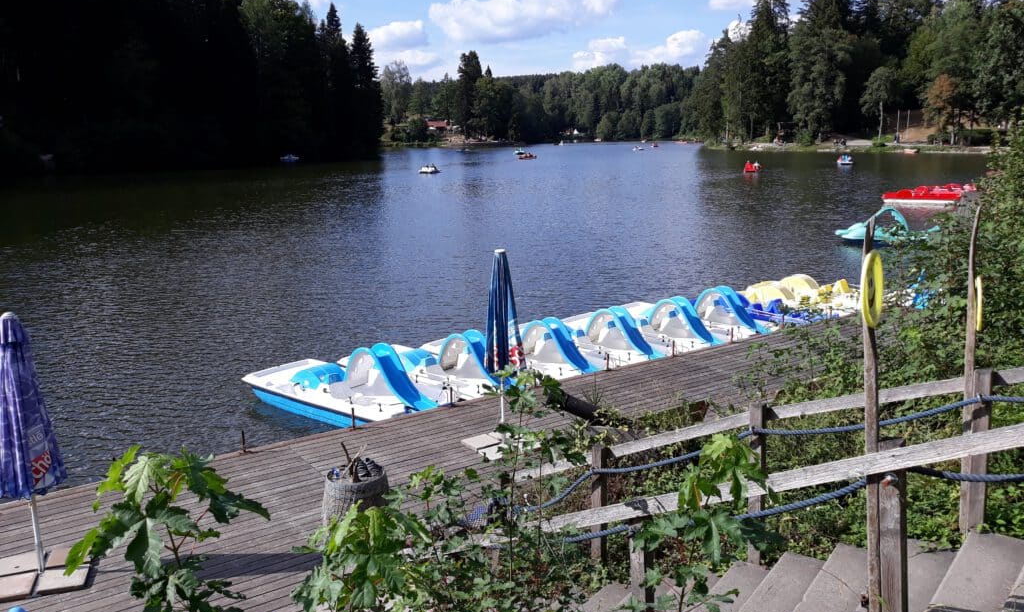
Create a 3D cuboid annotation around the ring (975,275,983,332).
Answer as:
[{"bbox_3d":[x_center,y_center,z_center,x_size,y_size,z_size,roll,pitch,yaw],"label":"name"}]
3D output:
[{"bbox_3d":[2.376,-0.011,4.060,0.030,0.290,0.290,1,11,35],"label":"ring"}]

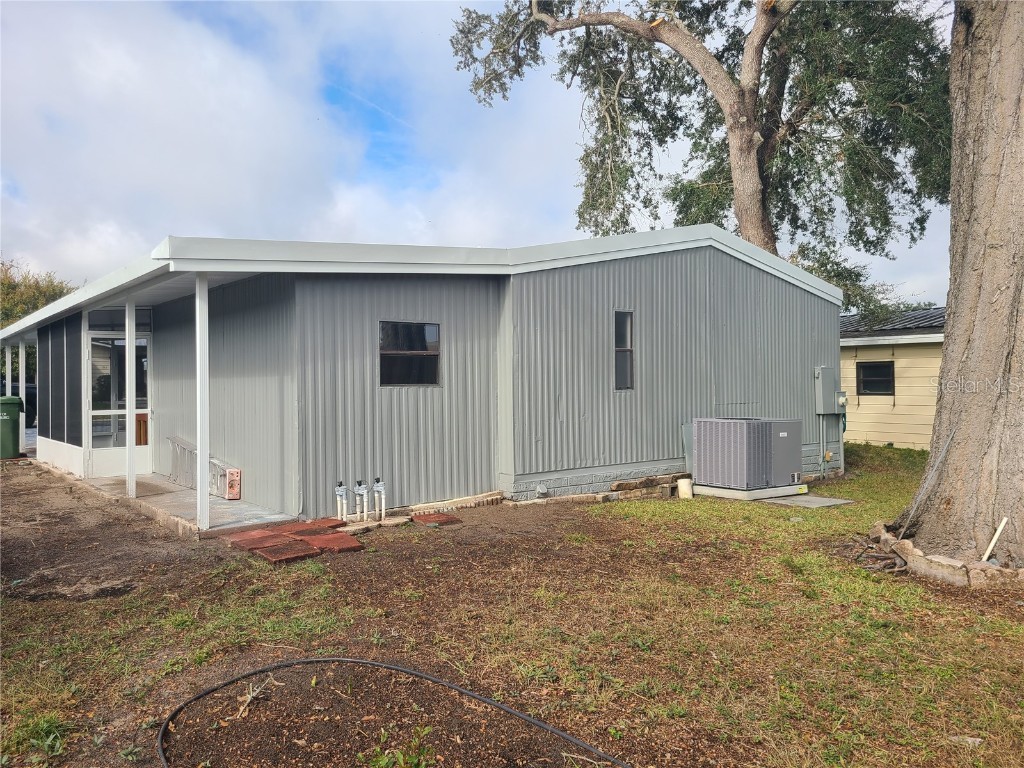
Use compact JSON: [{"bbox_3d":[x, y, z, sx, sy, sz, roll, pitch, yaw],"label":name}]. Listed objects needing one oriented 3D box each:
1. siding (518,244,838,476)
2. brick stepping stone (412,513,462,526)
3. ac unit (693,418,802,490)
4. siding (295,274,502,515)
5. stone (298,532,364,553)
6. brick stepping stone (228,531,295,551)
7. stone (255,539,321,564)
[{"bbox_3d":[2.749,-0.462,10.764,7.115,2.907,0.140,0,0,-39],"label":"siding"},{"bbox_3d":[-0.703,1.299,7.259,0.390,0.050,0.380,0,0,-39],"label":"brick stepping stone"},{"bbox_3d":[3.124,0.884,10.174,1.273,0.859,0.792,0,0,-39],"label":"ac unit"},{"bbox_3d":[-1.086,0.042,7.973,2.397,2.406,0.140,0,0,-39],"label":"siding"},{"bbox_3d":[-1.451,1.295,6.220,0.400,0.050,0.400,-1,0,-31],"label":"stone"},{"bbox_3d":[-2.010,1.295,6.223,0.370,0.050,0.400,-1,0,43],"label":"brick stepping stone"},{"bbox_3d":[-1.707,1.297,5.874,0.390,0.050,0.400,-1,0,43],"label":"stone"}]

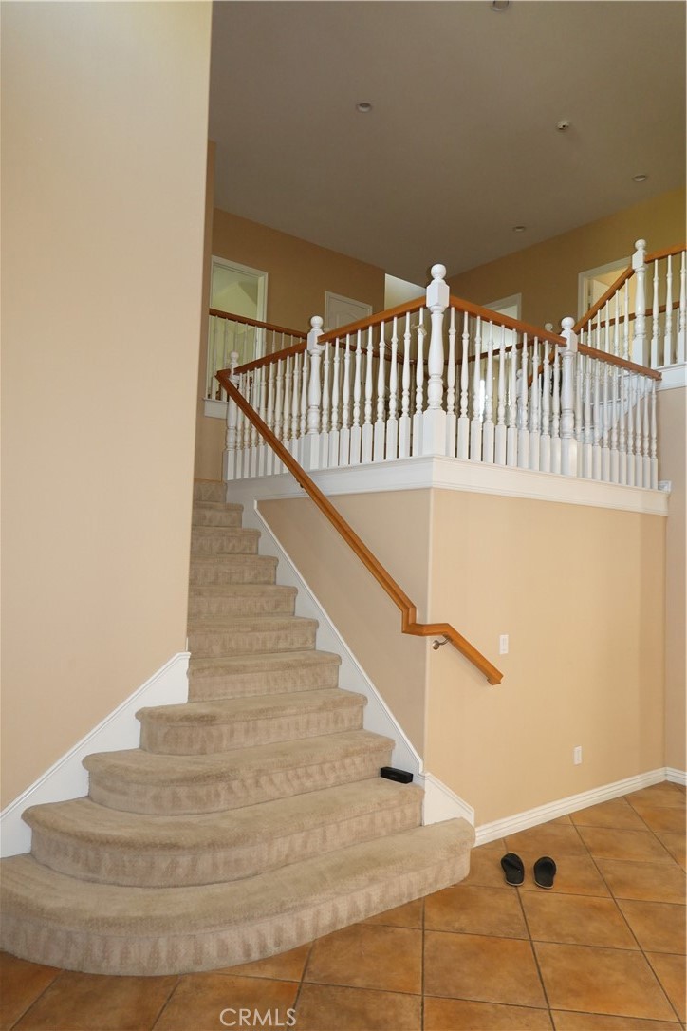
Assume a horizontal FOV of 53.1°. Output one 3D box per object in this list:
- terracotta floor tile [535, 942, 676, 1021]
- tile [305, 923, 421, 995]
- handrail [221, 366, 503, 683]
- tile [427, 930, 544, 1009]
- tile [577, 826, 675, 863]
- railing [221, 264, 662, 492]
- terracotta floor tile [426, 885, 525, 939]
[{"bbox_3d":[1.004,1.819,2.692,0.452,0.012,0.452,1,-3,7],"label":"terracotta floor tile"},{"bbox_3d":[0.097,1.798,2.806,0.452,0.012,0.452,1,-3,7],"label":"tile"},{"bbox_3d":[-0.075,-0.111,4.774,0.663,2.194,2.500,4,-4,-38],"label":"handrail"},{"bbox_3d":[0.550,1.808,2.749,0.452,0.012,0.452,1,-3,7],"label":"tile"},{"bbox_3d":[1.627,1.915,3.992,0.452,0.012,0.452,1,-3,7],"label":"tile"},{"bbox_3d":[0.755,-0.770,5.554,2.546,1.101,2.445,4,-4,-38],"label":"railing"},{"bbox_3d":[0.607,1.837,3.201,0.452,0.012,0.452,1,-3,7],"label":"terracotta floor tile"}]

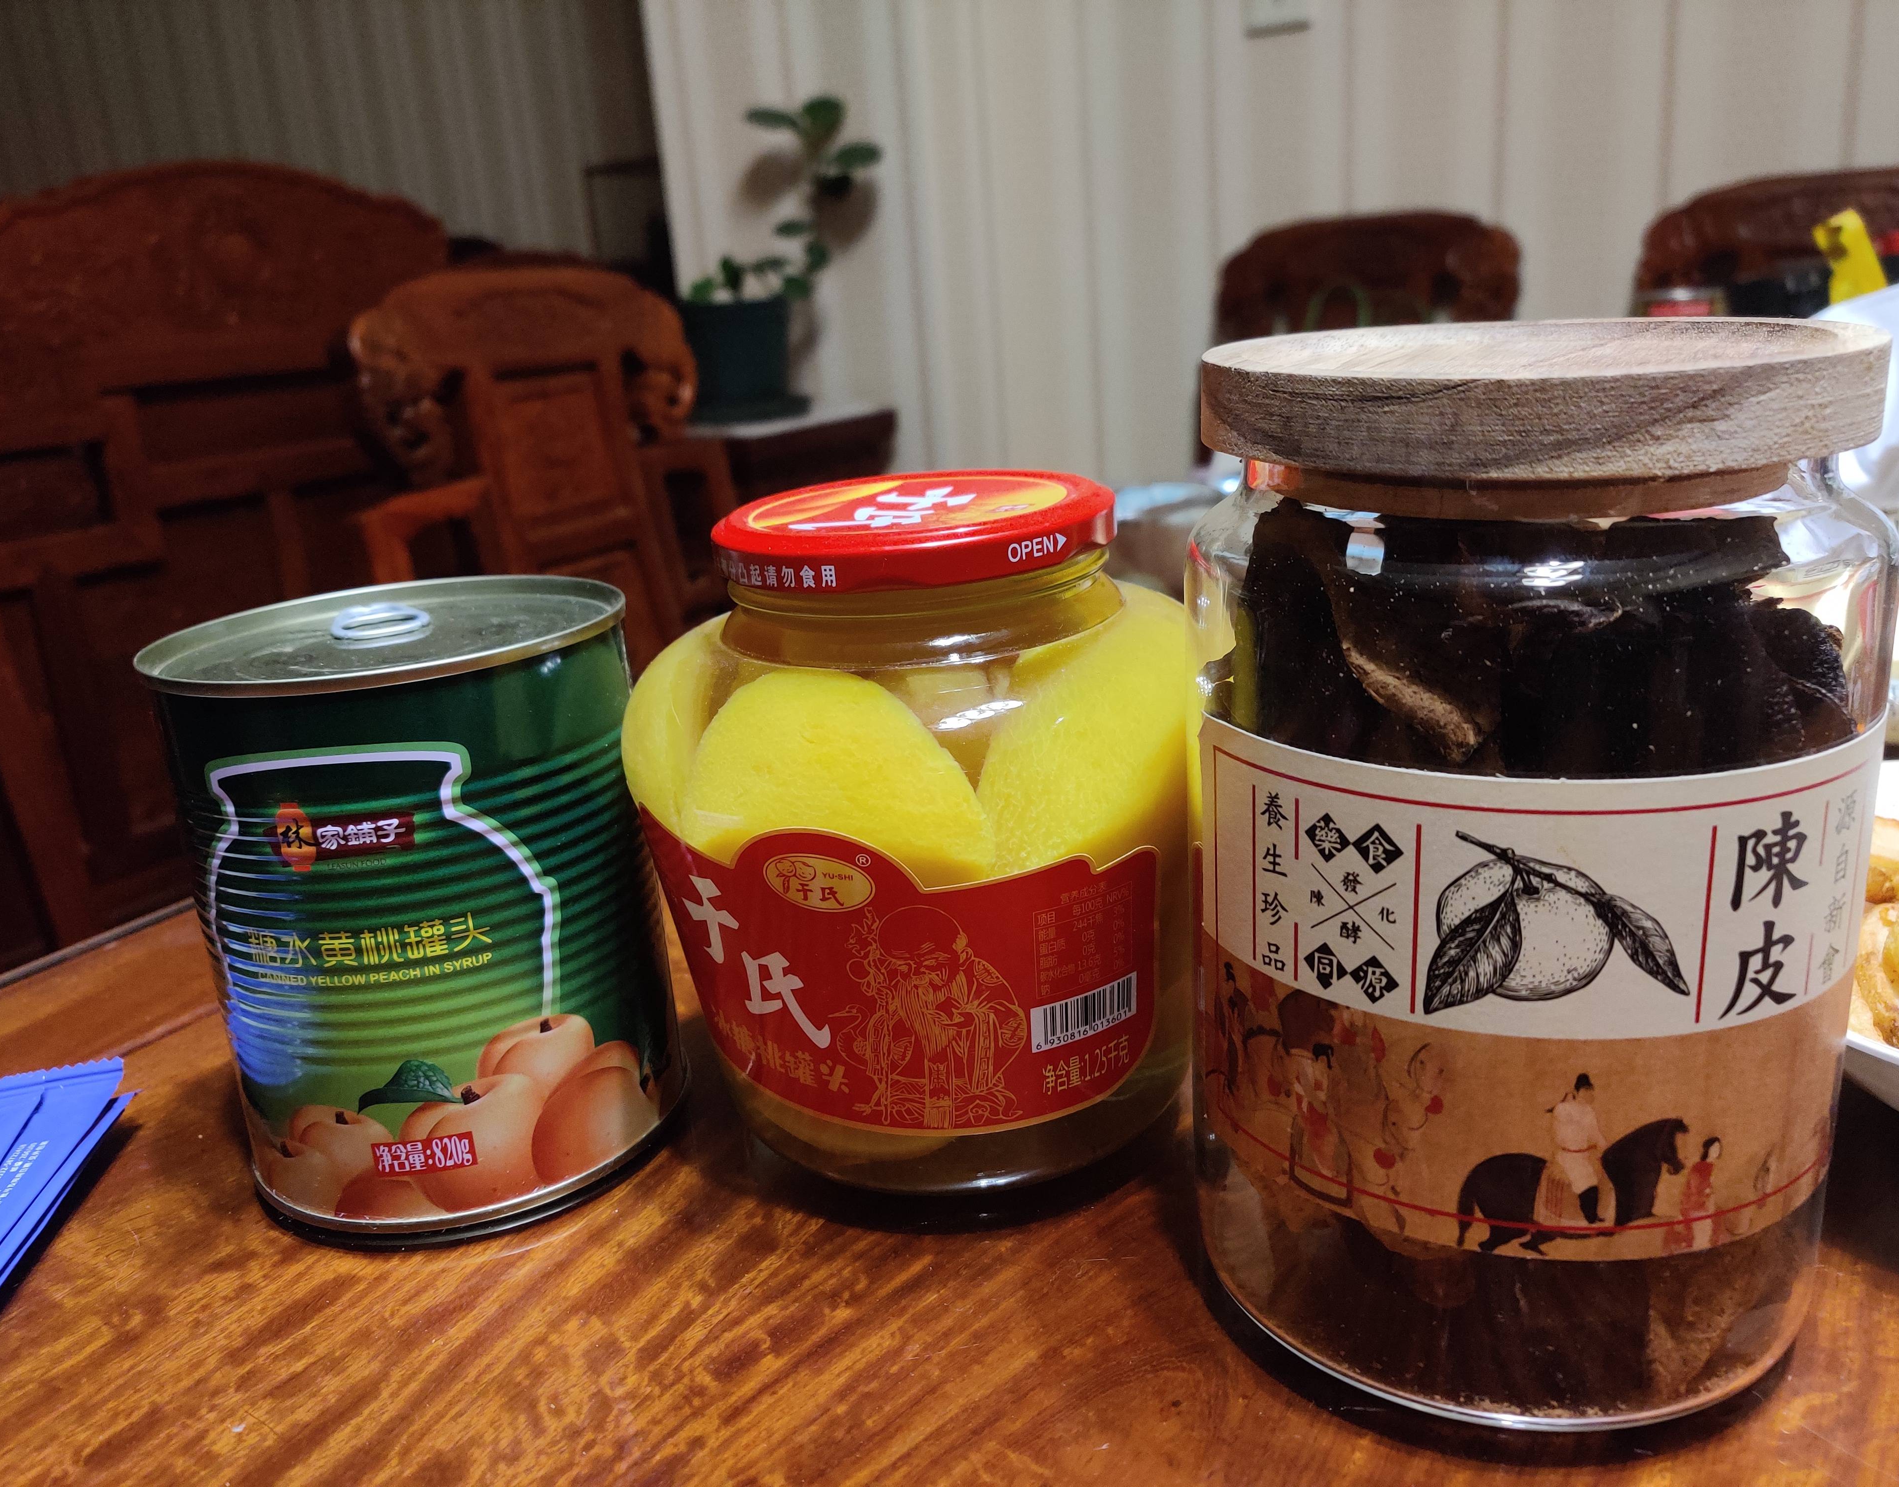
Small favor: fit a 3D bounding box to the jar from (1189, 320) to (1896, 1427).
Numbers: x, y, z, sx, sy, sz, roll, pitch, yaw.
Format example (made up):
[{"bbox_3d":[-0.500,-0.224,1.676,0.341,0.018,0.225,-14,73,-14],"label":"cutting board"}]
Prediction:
[{"bbox_3d":[0.098,0.017,0.273,0.111,0.169,0.111,-4,17,1],"label":"jar"}]

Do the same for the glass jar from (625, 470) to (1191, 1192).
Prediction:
[{"bbox_3d":[-0.003,0.013,0.356,0.137,0.139,0.137,-4,17,1],"label":"glass jar"}]

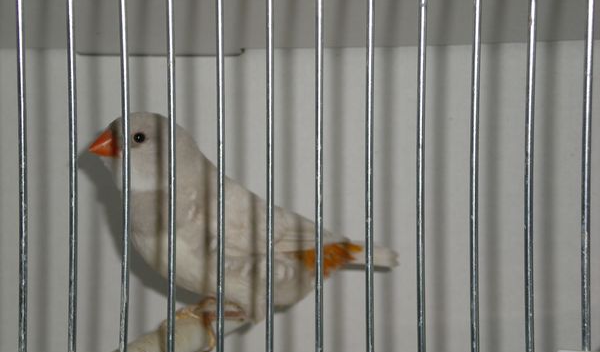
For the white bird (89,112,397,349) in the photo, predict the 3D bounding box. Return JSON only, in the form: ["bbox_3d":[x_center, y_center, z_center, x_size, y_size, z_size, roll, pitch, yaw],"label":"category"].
[{"bbox_3d":[-0.018,0.018,0.635,0.100,0.075,0.042,0,5,-3],"label":"white bird"}]

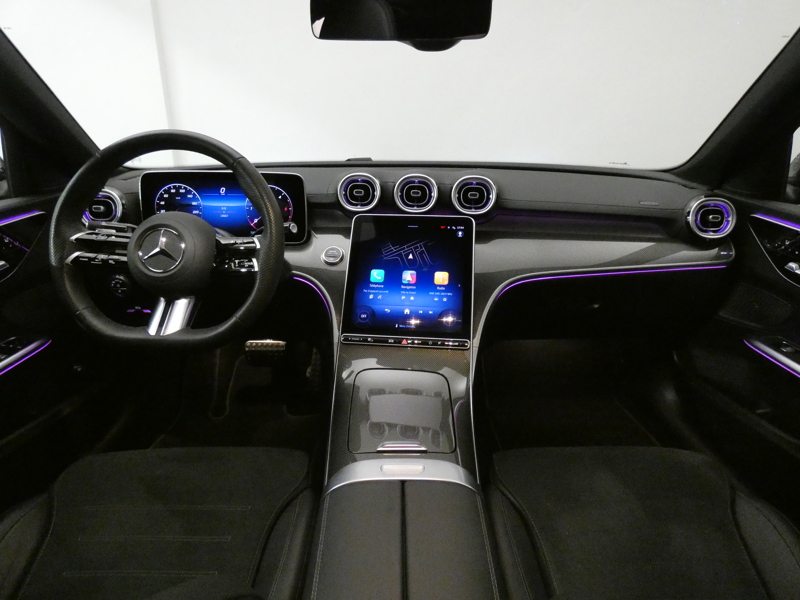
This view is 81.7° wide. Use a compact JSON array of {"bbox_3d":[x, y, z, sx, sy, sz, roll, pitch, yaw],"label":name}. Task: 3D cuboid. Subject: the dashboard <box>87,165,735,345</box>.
[{"bbox_3d":[0.013,-0.114,0.936,1.330,0.300,0.430,1,19,0],"label":"dashboard"}]

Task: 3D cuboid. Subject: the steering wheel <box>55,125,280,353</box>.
[{"bbox_3d":[-0.376,-0.097,0.745,0.372,0.355,0.100,1,-4,0],"label":"steering wheel"}]

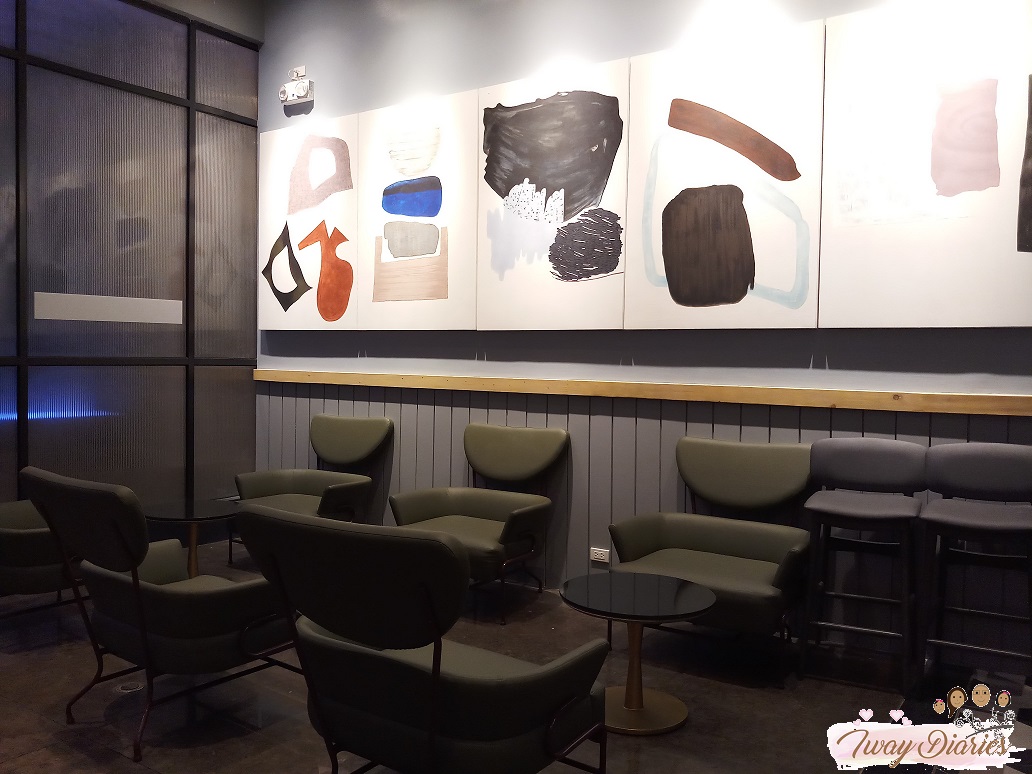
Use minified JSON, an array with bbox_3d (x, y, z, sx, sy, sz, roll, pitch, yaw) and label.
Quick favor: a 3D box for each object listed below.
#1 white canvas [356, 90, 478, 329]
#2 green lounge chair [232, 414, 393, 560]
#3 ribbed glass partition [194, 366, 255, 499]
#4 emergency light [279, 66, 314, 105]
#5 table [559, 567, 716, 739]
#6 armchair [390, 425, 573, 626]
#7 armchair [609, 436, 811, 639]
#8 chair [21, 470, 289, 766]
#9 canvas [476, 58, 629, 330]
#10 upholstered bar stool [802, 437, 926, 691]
[{"bbox_3d":[-0.634,-1.085,5.344,1.002,1.446,0.040,2,3,34],"label":"white canvas"},{"bbox_3d":[-1.306,0.675,5.420,0.866,0.937,0.735,2,3,34],"label":"green lounge chair"},{"bbox_3d":[-2.107,0.329,6.069,0.030,0.967,0.529,2,3,34],"label":"ribbed glass partition"},{"bbox_3d":[-1.594,-2.196,6.037,0.286,0.265,0.101,2,3,34],"label":"emergency light"},{"bbox_3d":[0.463,1.026,3.225,0.589,0.465,0.589,1,2,0],"label":"table"},{"bbox_3d":[-0.224,0.712,4.694,0.866,0.952,0.735,2,3,34],"label":"armchair"},{"bbox_3d":[0.946,0.761,3.909,0.866,0.952,0.735,2,3,34],"label":"armchair"},{"bbox_3d":[-1.296,0.761,3.116,0.866,0.952,0.735,2,3,35],"label":"chair"},{"bbox_3d":[0.197,-1.050,4.787,0.997,1.446,0.040,2,3,34],"label":"canvas"},{"bbox_3d":[1.505,0.745,3.660,0.483,1.022,0.493,2,3,27],"label":"upholstered bar stool"}]

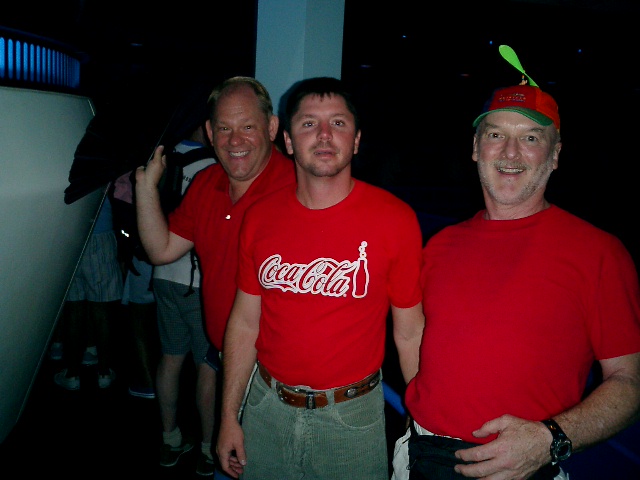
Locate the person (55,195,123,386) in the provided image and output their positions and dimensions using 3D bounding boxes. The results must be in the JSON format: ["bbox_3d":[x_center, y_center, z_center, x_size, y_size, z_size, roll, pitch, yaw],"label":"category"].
[{"bbox_3d":[-1.478,0.128,4.304,0.520,1.730,0.360,1,7,-12],"label":"person"}]

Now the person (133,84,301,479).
[{"bbox_3d":[-0.279,0.433,1.947,0.600,1.790,0.450,2,7,0],"label":"person"}]

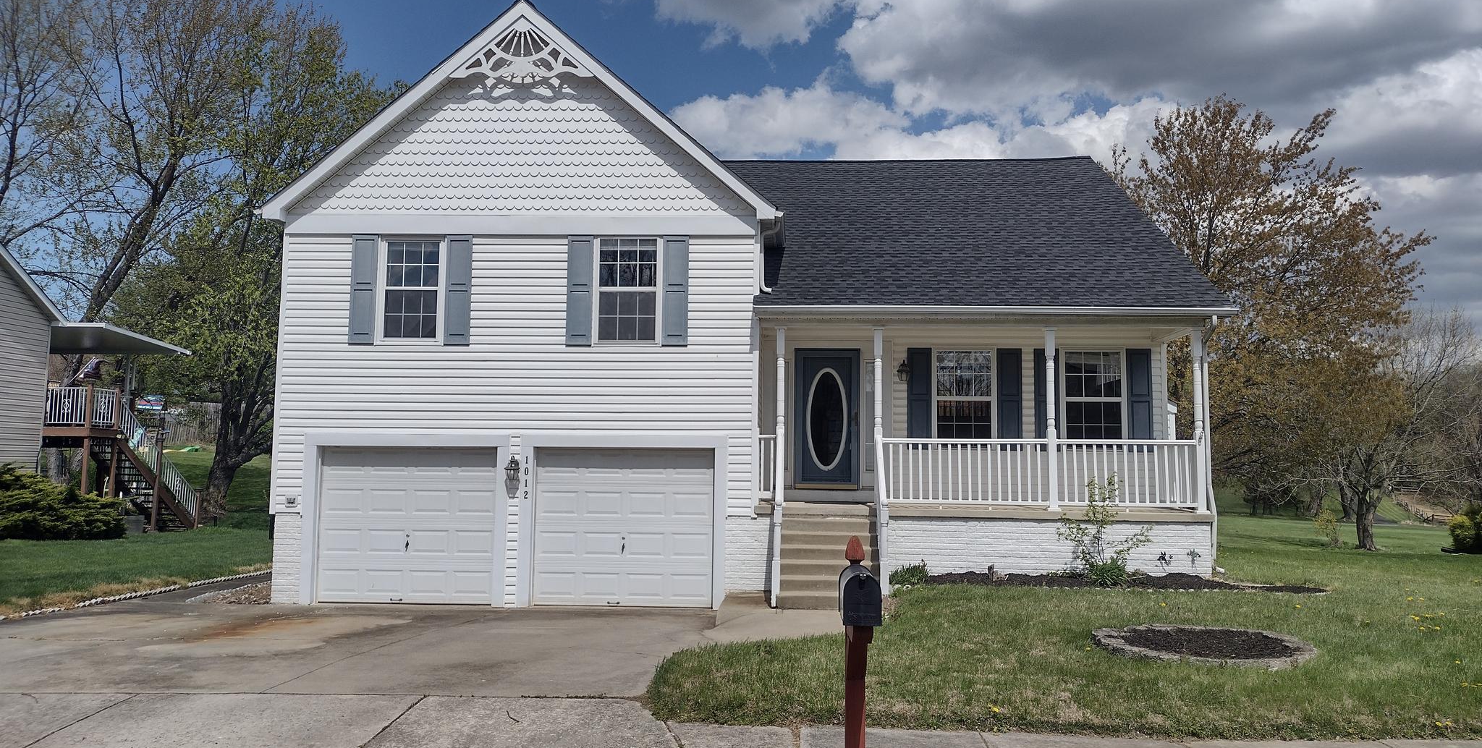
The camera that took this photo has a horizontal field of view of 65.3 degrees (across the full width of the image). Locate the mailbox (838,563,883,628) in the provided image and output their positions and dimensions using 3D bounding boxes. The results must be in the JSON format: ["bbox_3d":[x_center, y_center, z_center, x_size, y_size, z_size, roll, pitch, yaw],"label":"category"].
[{"bbox_3d":[0.530,0.989,5.183,0.162,0.225,0.490,0,-5,2],"label":"mailbox"}]

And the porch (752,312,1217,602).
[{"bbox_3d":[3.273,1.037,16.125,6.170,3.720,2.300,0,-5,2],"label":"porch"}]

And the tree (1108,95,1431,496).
[{"bbox_3d":[13.497,-1.623,29.845,8.463,10.753,8.400,0,-5,2],"label":"tree"}]

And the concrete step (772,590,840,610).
[{"bbox_3d":[1.043,2.745,13.934,1.280,0.175,0.300,0,-5,2],"label":"concrete step"}]

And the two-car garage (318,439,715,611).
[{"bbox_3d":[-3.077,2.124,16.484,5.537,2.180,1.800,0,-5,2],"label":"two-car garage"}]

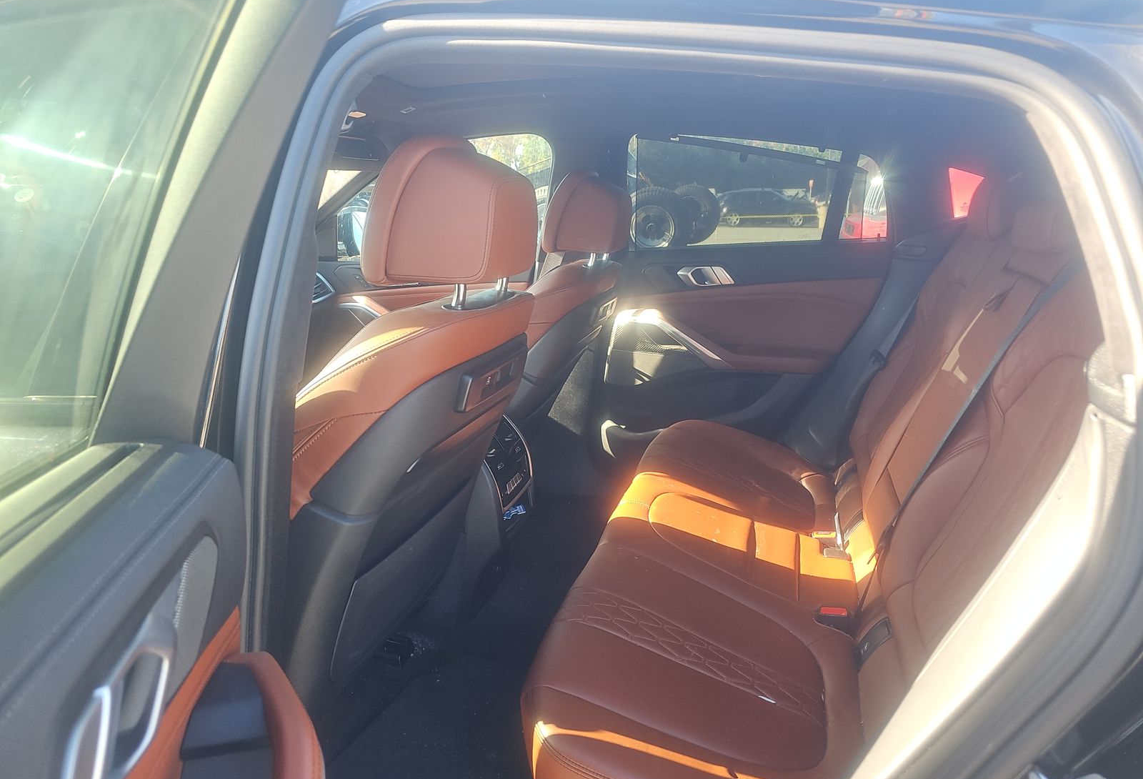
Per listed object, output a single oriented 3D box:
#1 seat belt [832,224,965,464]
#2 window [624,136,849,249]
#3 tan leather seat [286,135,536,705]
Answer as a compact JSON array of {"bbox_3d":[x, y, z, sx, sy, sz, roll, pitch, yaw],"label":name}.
[{"bbox_3d":[0.809,-0.094,1.885,0.260,0.620,0.120,3,13,14],"label":"seat belt"},{"bbox_3d":[0.433,-0.529,2.058,0.580,0.310,0.050,3,13,14],"label":"window"},{"bbox_3d":[-0.504,0.103,1.258,0.830,0.980,0.540,3,13,14],"label":"tan leather seat"}]

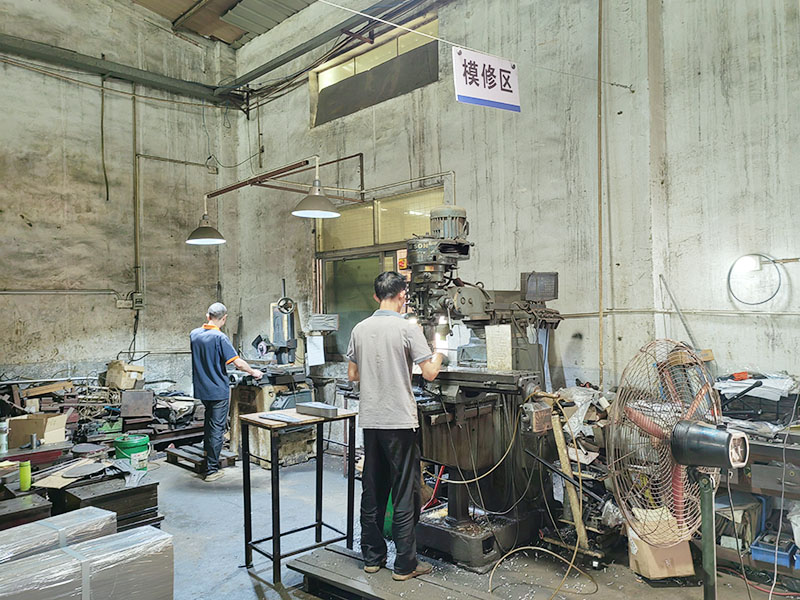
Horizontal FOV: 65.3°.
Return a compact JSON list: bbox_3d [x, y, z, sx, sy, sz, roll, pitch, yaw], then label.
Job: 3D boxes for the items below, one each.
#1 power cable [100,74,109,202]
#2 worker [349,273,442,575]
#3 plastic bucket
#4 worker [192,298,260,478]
[{"bbox_3d":[-3.320,-1.810,7.000,0.085,1.430,0.040,1,-1,-44],"label":"power cable"},{"bbox_3d":[-0.020,0.700,3.550,0.520,1.690,0.450,0,-1,29],"label":"worker"},{"bbox_3d":[-2.510,1.480,5.860,0.330,0.350,0.330,0,-1,0],"label":"plastic bucket"},{"bbox_3d":[-1.655,0.855,5.930,0.500,1.650,0.480,0,-1,40],"label":"worker"}]

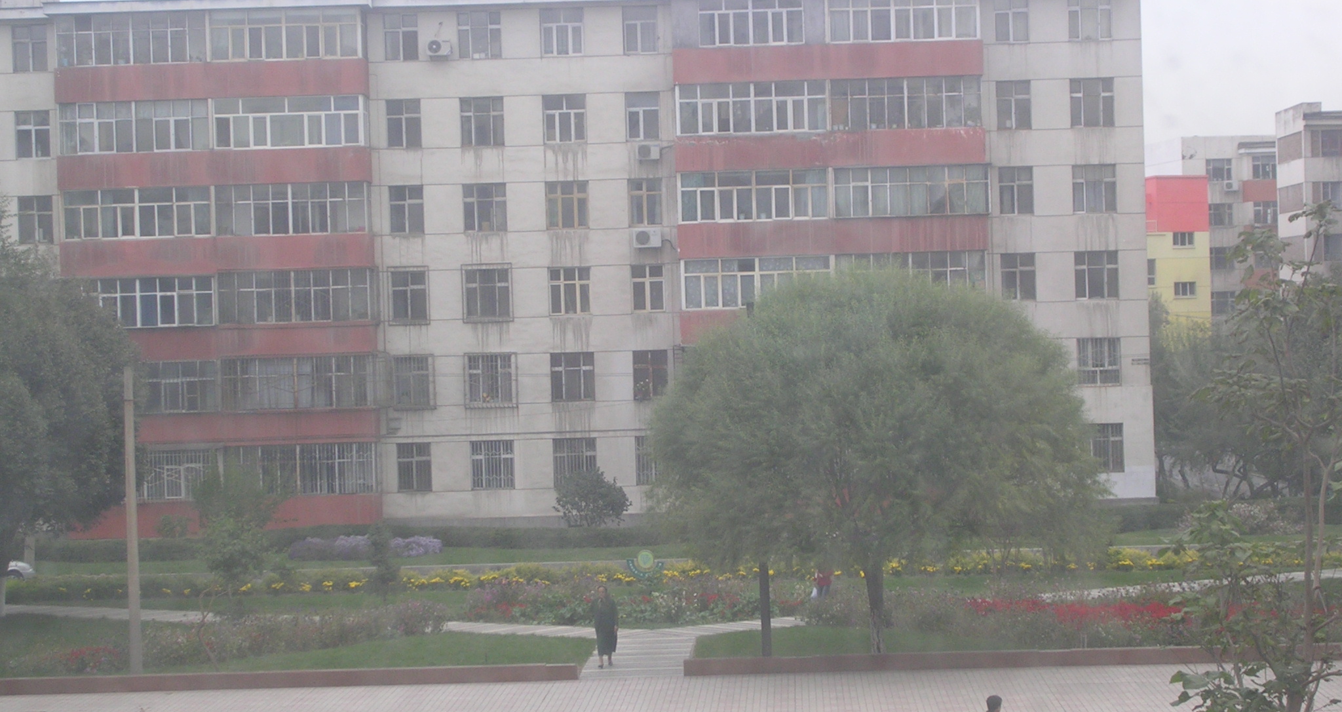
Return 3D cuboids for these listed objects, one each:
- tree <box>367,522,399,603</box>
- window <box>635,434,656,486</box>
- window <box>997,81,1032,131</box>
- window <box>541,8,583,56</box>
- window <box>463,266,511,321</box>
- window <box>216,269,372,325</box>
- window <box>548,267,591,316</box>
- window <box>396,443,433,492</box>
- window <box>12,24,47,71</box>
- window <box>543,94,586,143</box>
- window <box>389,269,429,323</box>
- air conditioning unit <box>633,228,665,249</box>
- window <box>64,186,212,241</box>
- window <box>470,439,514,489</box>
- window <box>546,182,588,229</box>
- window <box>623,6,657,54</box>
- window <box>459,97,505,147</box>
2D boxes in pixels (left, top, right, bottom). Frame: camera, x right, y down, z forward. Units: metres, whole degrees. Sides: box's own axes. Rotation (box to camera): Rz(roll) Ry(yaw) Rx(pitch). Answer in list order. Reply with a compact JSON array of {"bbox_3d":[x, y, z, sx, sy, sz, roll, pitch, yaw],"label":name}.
[{"bbox_3d":[-7.053,5.106,82.000,0.780,1.930,0.780,-2,1,1],"label":"tree"},{"bbox_3d":[-0.623,3.558,113.150,1.140,1.655,0.150,-2,1,2],"label":"window"},{"bbox_3d":[11.171,-8.164,108.631,1.082,1.574,0.150,-2,1,1],"label":"window"},{"bbox_3d":[-3.564,-10.589,108.970,1.362,1.503,0.150,-2,1,1],"label":"window"},{"bbox_3d":[-6.182,-2.113,112.011,1.568,1.822,0.300,-2,0,2],"label":"window"},{"bbox_3d":[-12.242,-1.921,108.134,5.018,1.692,0.150,-2,1,1],"label":"window"},{"bbox_3d":[-3.311,-2.144,109.101,1.328,1.540,0.150,-2,1,1],"label":"window"},{"bbox_3d":[-8.308,3.626,108.273,1.145,1.601,0.150,-2,1,1],"label":"window"},{"bbox_3d":[-20.855,-10.019,108.366,1.081,1.502,0.150,-2,1,1],"label":"window"},{"bbox_3d":[-3.579,-7.987,112.134,1.436,1.581,0.200,-2,0,2],"label":"window"},{"bbox_3d":[-8.667,-1.993,110.248,1.232,1.767,0.150,-2,0,0],"label":"window"},{"bbox_3d":[-0.761,-3.891,109.981,0.949,0.664,0.360,-2,0,0],"label":"air conditioning unit"},{"bbox_3d":[-17.427,-4.648,109.093,4.790,1.646,0.200,-2,0,0],"label":"window"},{"bbox_3d":[-5.816,3.554,108.656,1.401,1.572,0.150,-2,1,1],"label":"window"},{"bbox_3d":[-3.433,-4.993,110.263,1.378,1.521,0.150,-2,0,0],"label":"window"},{"bbox_3d":[-1.010,-10.651,108.904,1.053,1.511,0.150,-2,1,1],"label":"window"},{"bbox_3d":[-6.352,-7.869,112.216,1.471,1.617,0.200,-2,0,2],"label":"window"}]

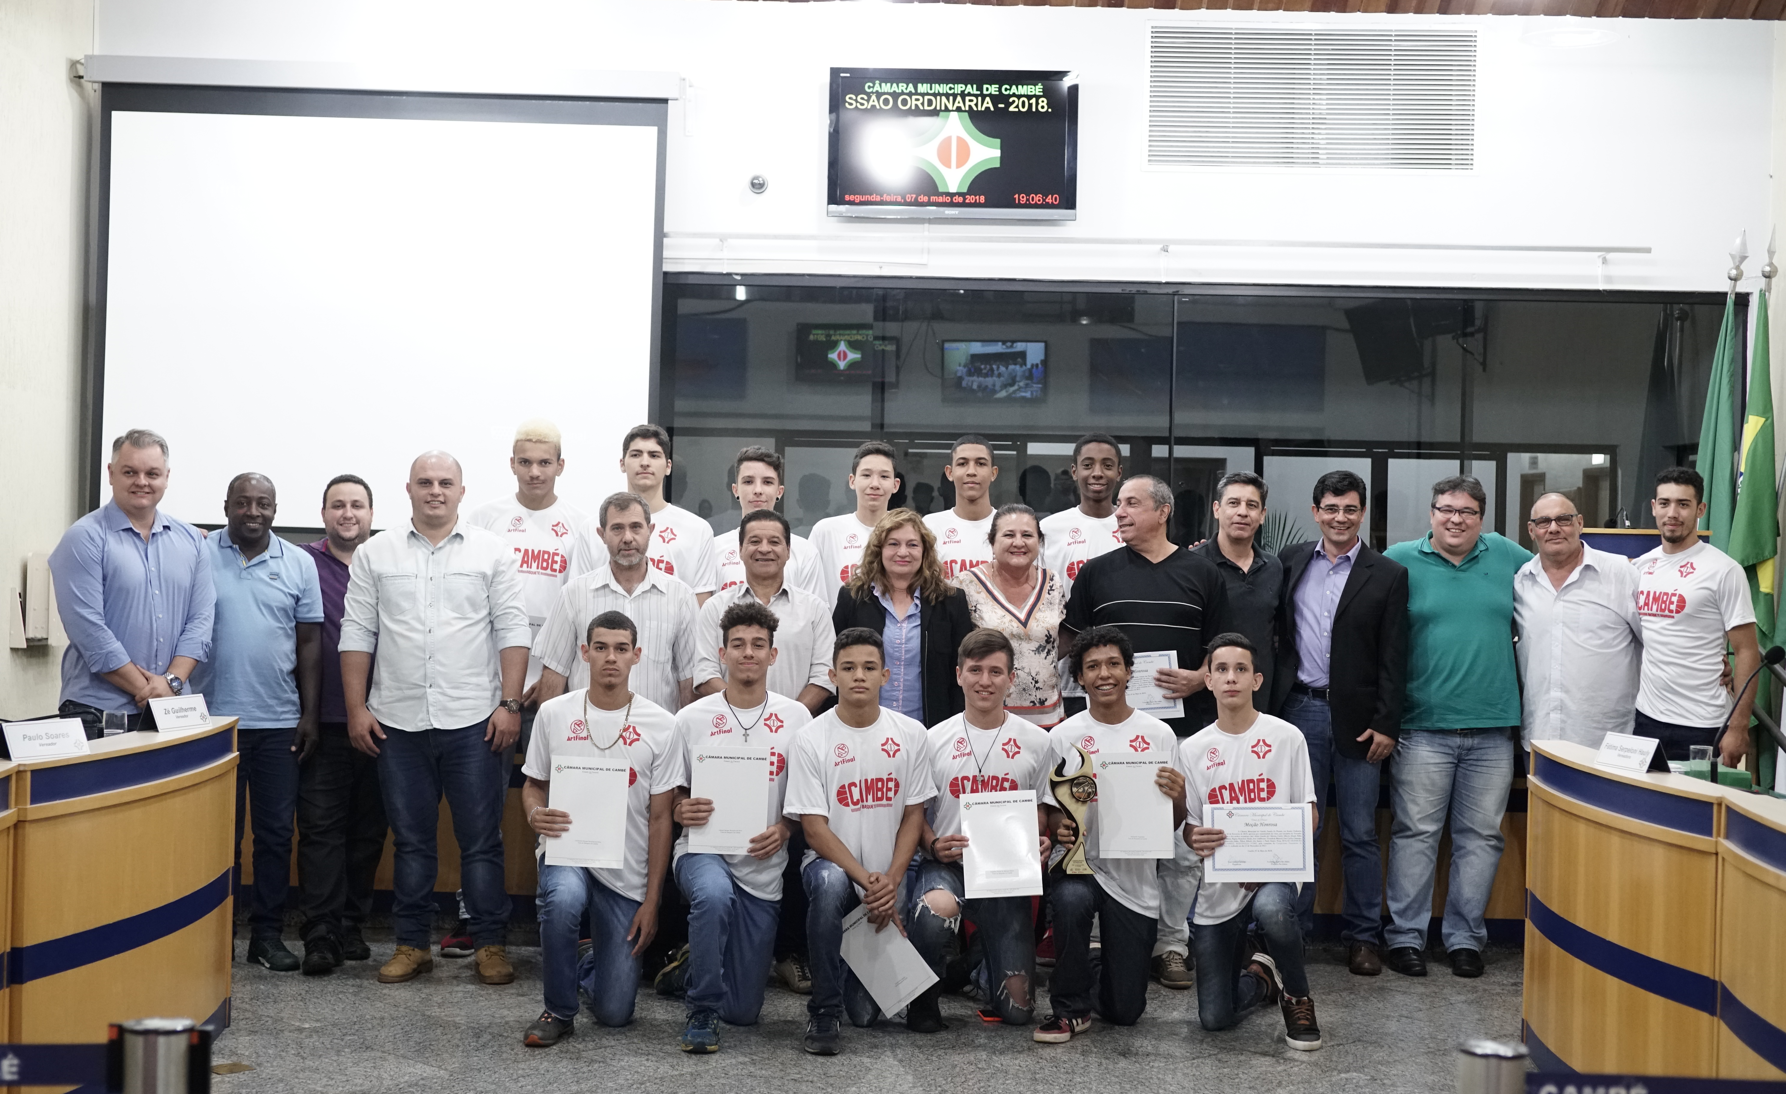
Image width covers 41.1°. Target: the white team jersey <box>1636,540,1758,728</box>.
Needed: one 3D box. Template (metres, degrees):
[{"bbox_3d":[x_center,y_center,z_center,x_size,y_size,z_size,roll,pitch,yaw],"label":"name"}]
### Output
[{"bbox_3d":[2.732,0.303,8.200,0.480,0.660,0.280,2,1,25],"label":"white team jersey"}]

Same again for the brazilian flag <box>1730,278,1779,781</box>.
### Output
[{"bbox_3d":[3.354,-0.022,9.300,0.230,1.970,0.190,1,1,18],"label":"brazilian flag"}]

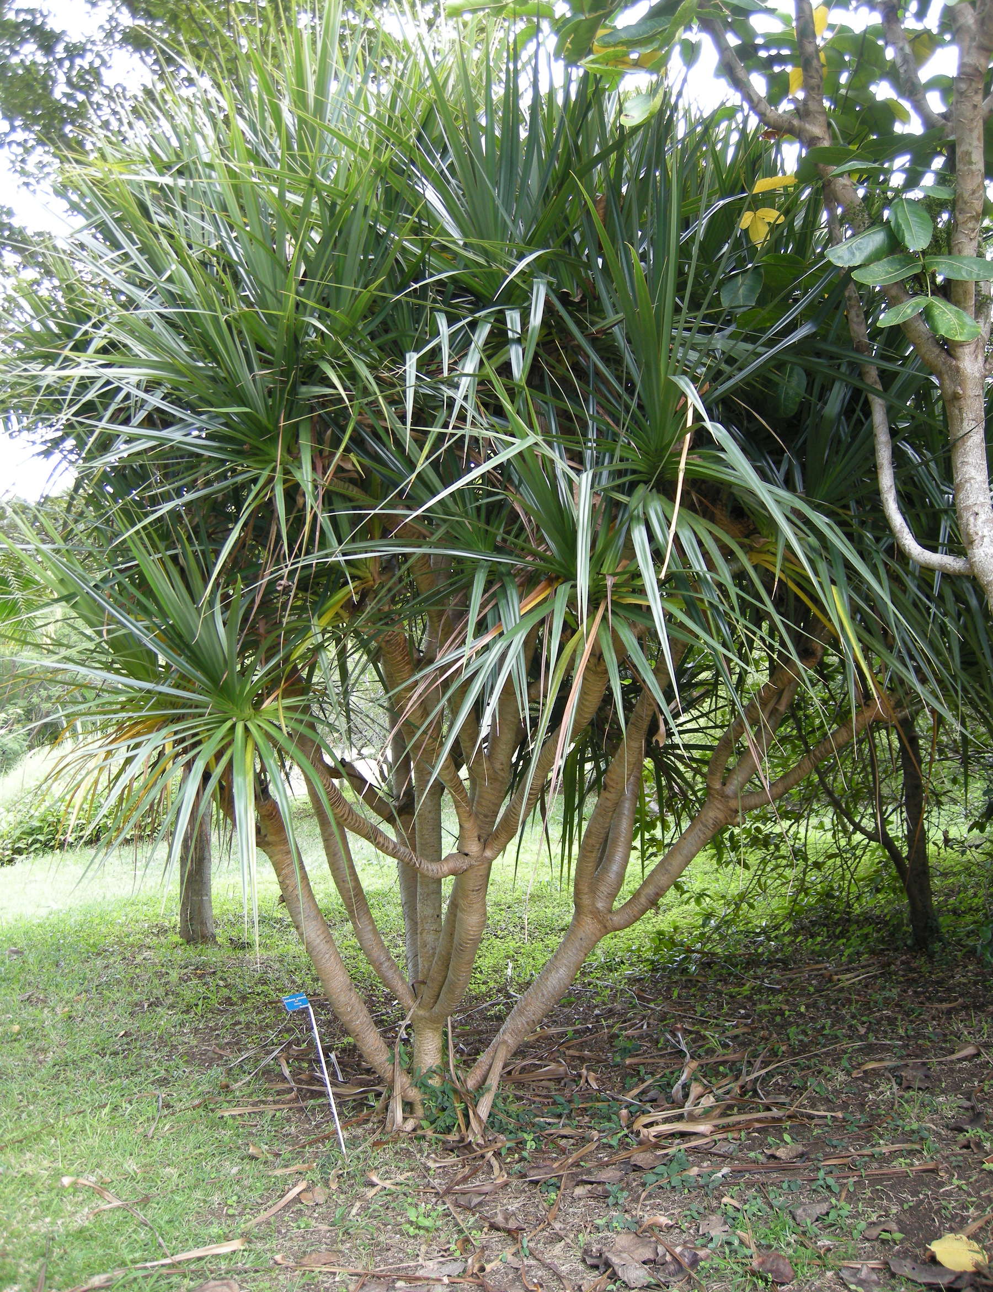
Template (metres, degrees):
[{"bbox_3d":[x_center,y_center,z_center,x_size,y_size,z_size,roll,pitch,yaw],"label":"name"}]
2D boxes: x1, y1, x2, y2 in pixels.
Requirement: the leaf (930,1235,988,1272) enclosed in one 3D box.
[{"bbox_3d":[1.278,1.680,3.703,0.159,0.060,0.128,-1,-3,19],"label":"leaf"}]

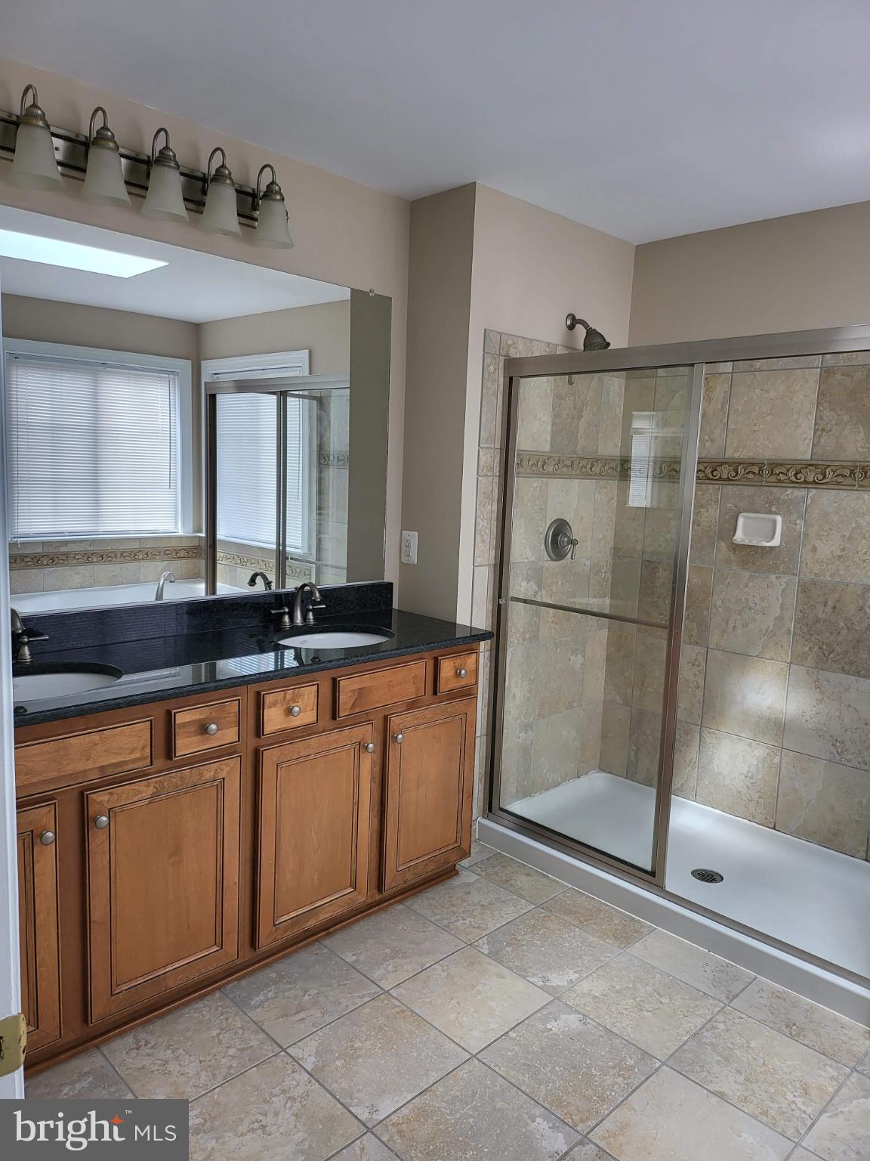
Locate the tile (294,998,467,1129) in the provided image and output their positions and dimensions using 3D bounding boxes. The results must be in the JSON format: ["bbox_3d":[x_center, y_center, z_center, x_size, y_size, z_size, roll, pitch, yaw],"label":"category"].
[{"bbox_3d":[-0.140,1.188,2.015,0.328,0.010,0.332,-5,11,-44],"label":"tile"}]

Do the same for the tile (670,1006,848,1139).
[{"bbox_3d":[0.812,1.222,2.017,0.328,0.010,0.332,-5,11,-44],"label":"tile"}]

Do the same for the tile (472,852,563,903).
[{"bbox_3d":[0.299,1.081,2.916,0.183,0.010,0.329,-6,11,-44],"label":"tile"}]

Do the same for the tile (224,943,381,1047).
[{"bbox_3d":[-0.374,1.147,2.251,0.328,0.010,0.332,-5,11,-44],"label":"tile"}]

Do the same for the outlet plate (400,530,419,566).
[{"bbox_3d":[-0.101,-0.124,3.091,0.007,0.120,0.077,-6,11,-44],"label":"outlet plate"}]

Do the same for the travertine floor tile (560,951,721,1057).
[{"bbox_3d":[0.579,1.185,2.261,0.335,0.010,0.329,-6,11,-44],"label":"travertine floor tile"}]

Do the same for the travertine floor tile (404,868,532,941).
[{"bbox_3d":[0.110,1.100,2.731,0.335,0.010,0.329,-6,11,-44],"label":"travertine floor tile"}]

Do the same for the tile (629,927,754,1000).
[{"bbox_3d":[0.774,1.163,2.443,0.203,0.010,0.328,-5,11,-44],"label":"tile"}]

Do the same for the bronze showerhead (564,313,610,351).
[{"bbox_3d":[0.599,-0.968,3.150,0.105,0.170,0.175,-5,11,-44],"label":"bronze showerhead"}]

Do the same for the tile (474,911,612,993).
[{"bbox_3d":[0.345,1.141,2.488,0.328,0.010,0.332,-5,11,-44],"label":"tile"}]

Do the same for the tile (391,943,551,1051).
[{"bbox_3d":[0.102,1.166,2.258,0.335,0.010,0.329,-6,11,-44],"label":"tile"}]

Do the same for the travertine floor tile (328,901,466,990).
[{"bbox_3d":[-0.133,1.124,2.493,0.335,0.010,0.329,-6,11,-44],"label":"travertine floor tile"}]

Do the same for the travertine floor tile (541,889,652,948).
[{"bbox_3d":[0.541,1.122,2.679,0.203,0.010,0.328,-5,11,-44],"label":"travertine floor tile"}]

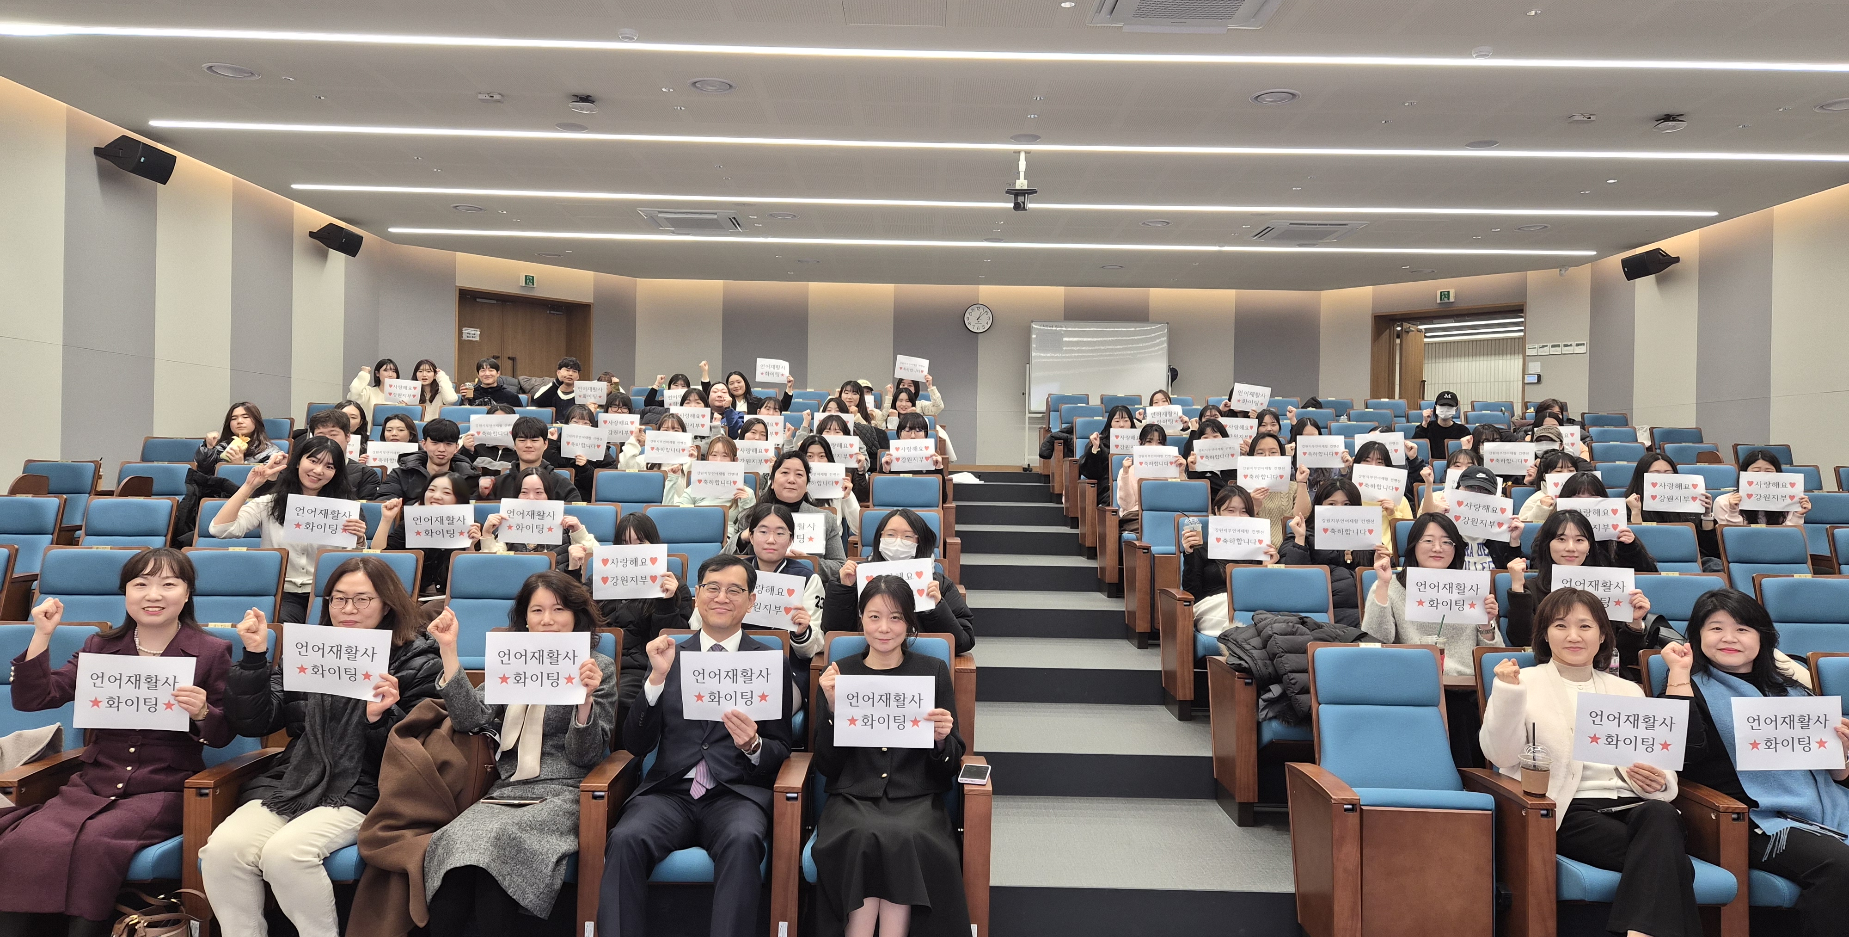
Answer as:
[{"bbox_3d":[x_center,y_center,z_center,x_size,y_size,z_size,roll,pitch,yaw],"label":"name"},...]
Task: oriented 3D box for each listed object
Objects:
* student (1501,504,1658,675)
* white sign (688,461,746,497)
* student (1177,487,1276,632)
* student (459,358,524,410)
[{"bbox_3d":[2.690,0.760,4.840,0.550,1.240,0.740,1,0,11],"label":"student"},{"bbox_3d":[-1.197,0.065,7.150,0.297,0.210,0.020,1,0,-6],"label":"white sign"},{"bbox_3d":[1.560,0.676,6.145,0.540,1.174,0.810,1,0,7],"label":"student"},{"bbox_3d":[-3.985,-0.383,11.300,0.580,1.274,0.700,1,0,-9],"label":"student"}]

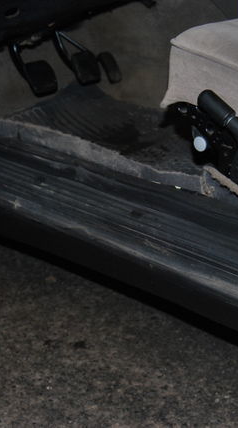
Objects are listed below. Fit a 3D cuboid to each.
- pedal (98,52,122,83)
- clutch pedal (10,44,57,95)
[{"bbox_3d":[-0.017,-0.363,1.725,0.022,0.079,0.041,-9,18,42],"label":"pedal"},{"bbox_3d":[-0.187,-0.321,1.554,0.042,0.130,0.070,-9,18,42],"label":"clutch pedal"}]

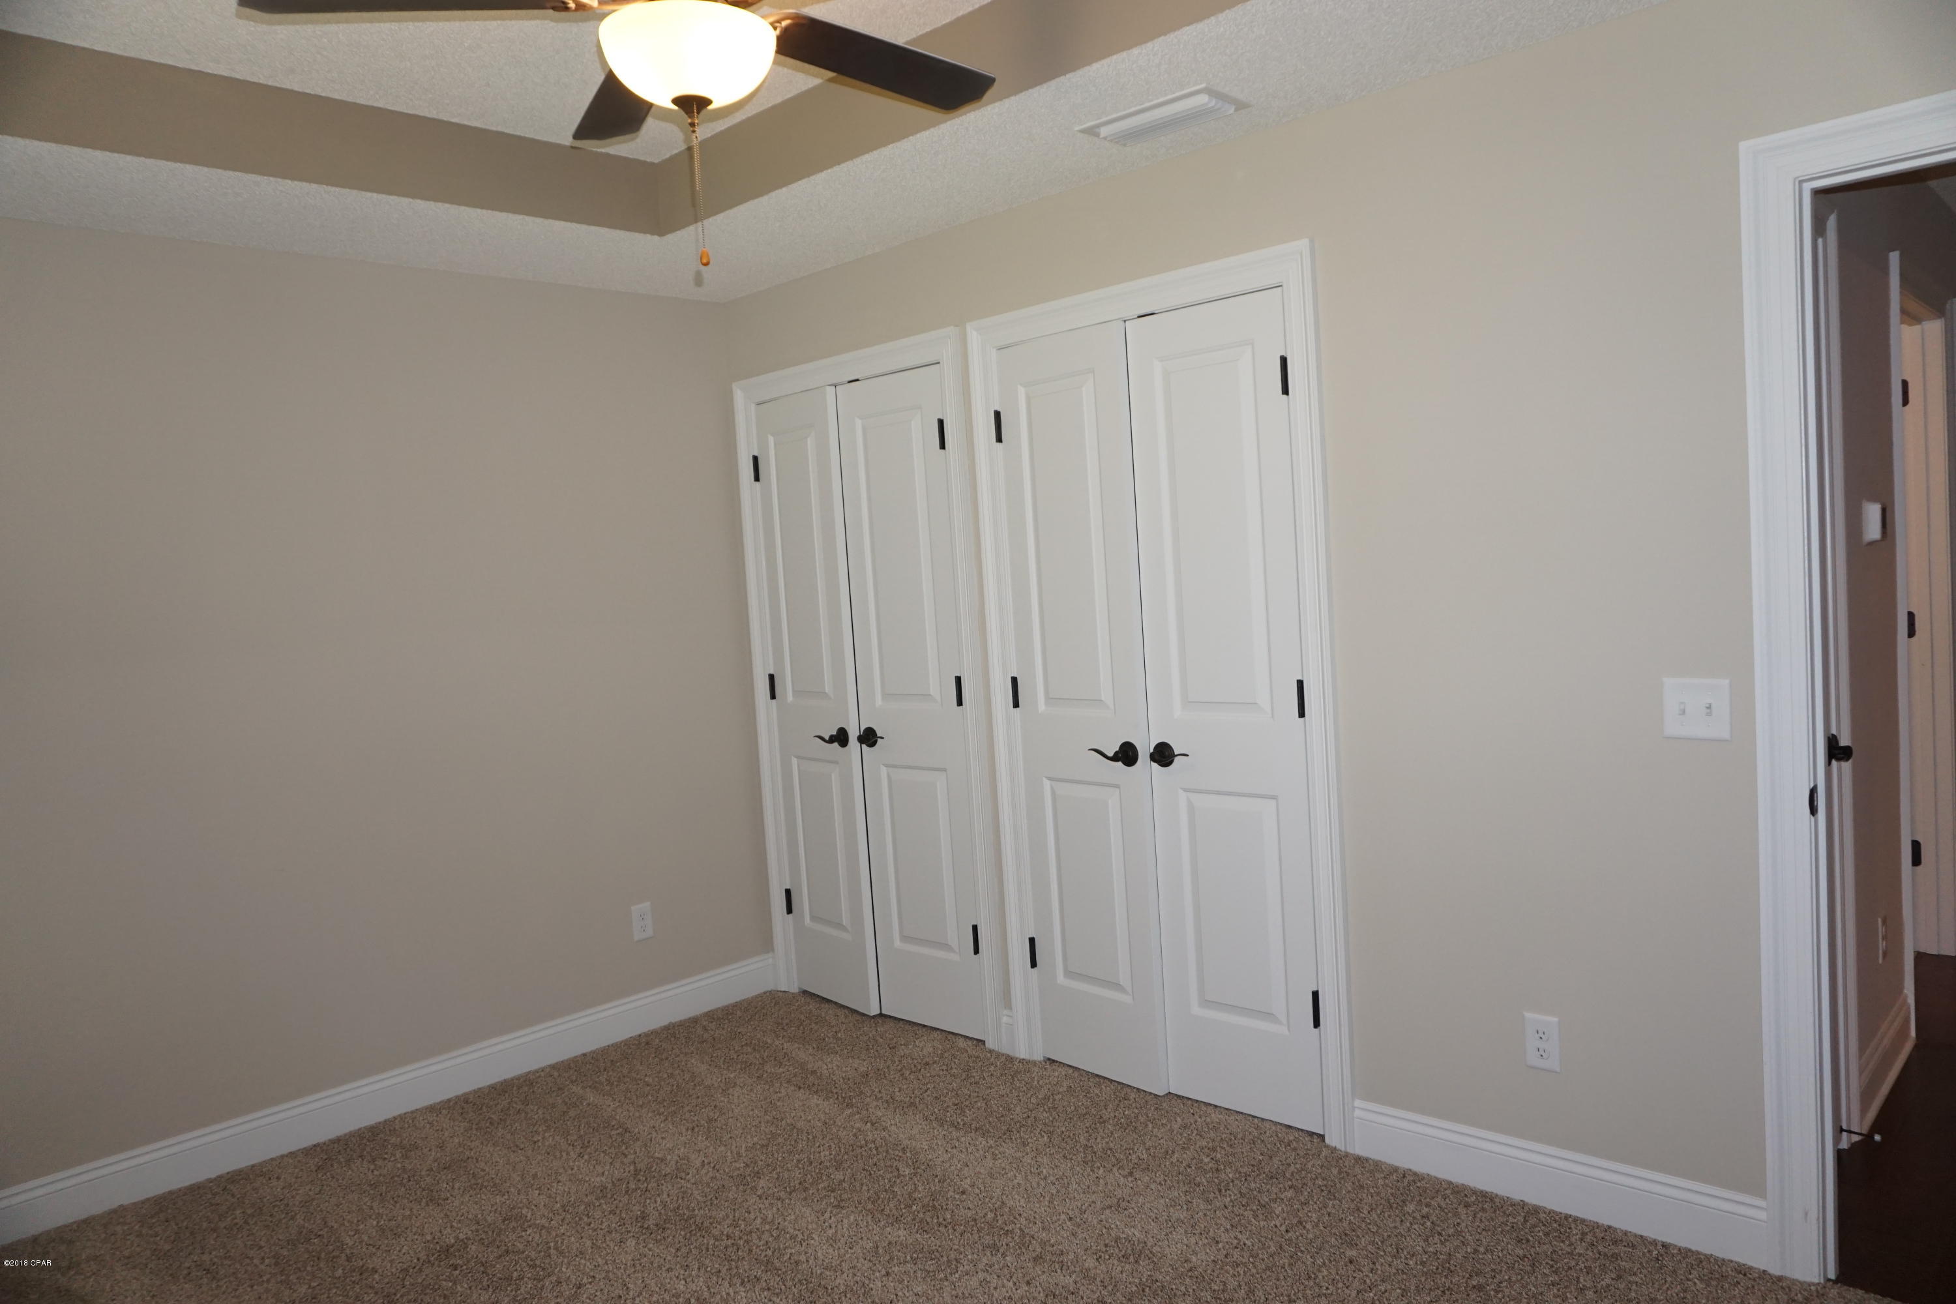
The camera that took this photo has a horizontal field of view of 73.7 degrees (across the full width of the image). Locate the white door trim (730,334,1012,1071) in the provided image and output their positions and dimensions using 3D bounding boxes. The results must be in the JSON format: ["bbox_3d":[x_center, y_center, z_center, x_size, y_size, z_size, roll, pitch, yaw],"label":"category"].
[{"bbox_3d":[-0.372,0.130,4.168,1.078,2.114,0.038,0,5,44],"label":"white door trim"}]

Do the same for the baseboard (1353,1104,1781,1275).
[{"bbox_3d":[1.200,1.115,2.777,0.856,0.131,0.020,0,5,44],"label":"baseboard"}]

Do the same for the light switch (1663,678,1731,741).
[{"bbox_3d":[1.373,0.111,2.495,0.117,0.116,0.012,0,5,44],"label":"light switch"}]

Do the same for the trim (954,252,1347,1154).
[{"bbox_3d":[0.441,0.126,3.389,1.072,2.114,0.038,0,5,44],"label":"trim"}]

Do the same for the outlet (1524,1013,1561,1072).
[{"bbox_3d":[1.192,0.828,2.757,0.071,0.116,0.010,0,5,44],"label":"outlet"}]

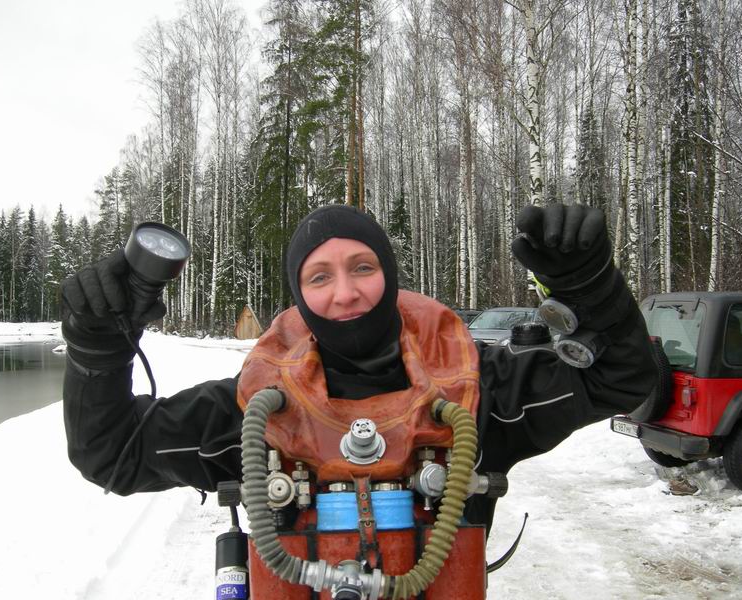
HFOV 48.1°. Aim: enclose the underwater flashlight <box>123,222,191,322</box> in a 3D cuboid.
[{"bbox_3d":[-0.306,-0.025,1.130,0.081,0.145,0.081,1,37,-44],"label":"underwater flashlight"}]

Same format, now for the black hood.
[{"bbox_3d":[-0.040,-0.028,1.260,0.170,0.235,0.230,-9,-2,-5],"label":"black hood"}]

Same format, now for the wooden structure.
[{"bbox_3d":[-7.362,1.322,50.000,1.600,2.150,1.500,0,-1,-14],"label":"wooden structure"}]

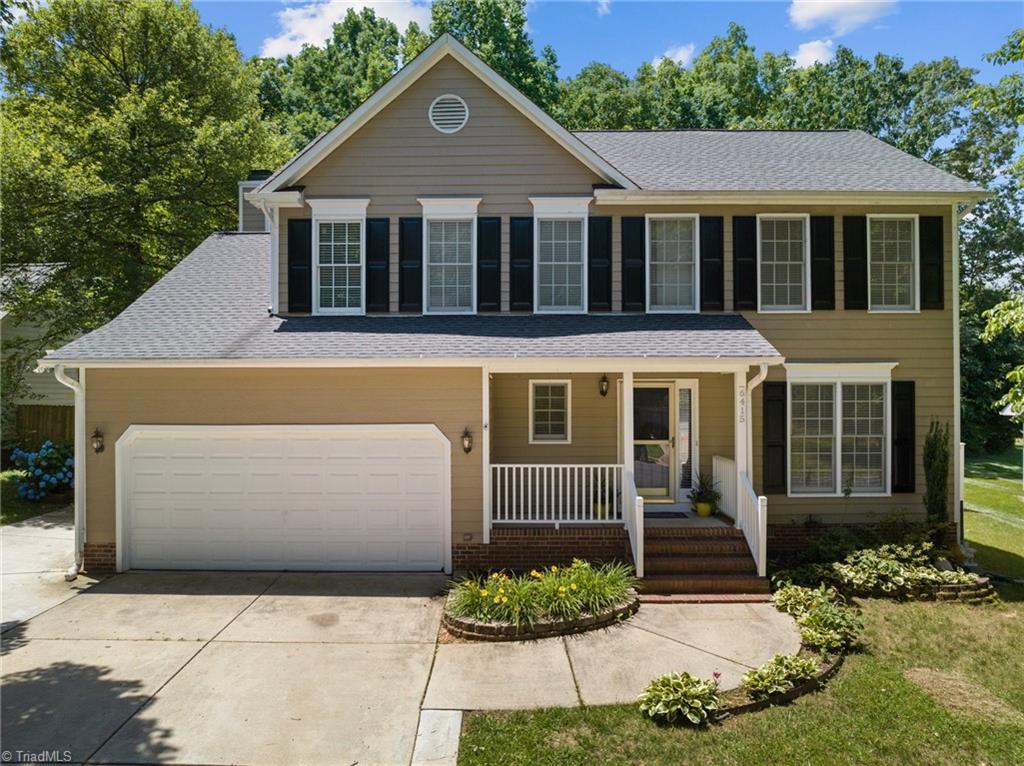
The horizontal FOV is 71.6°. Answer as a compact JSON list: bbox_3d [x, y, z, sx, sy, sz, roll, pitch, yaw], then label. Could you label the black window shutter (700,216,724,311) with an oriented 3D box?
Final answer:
[{"bbox_3d":[3.423,-2.039,12.133,0.405,1.606,0.050,0,0,0],"label":"black window shutter"}]

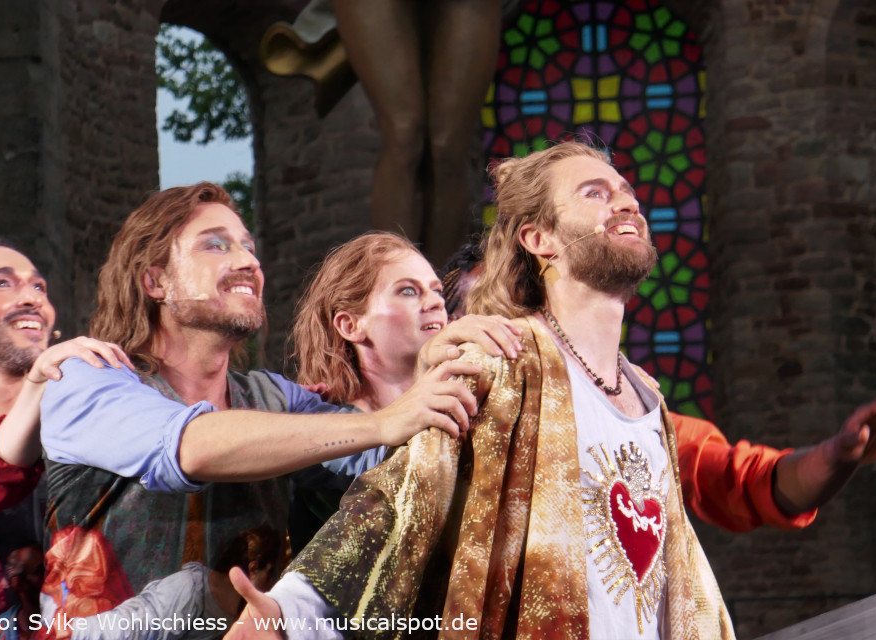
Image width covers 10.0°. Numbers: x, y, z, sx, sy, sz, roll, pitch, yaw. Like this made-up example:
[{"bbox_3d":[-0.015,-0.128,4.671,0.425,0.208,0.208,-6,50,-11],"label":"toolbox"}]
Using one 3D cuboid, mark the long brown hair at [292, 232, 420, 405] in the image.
[{"bbox_3d":[-0.144,-0.001,9.100,0.230,0.310,0.200,-10,-9,33],"label":"long brown hair"}]

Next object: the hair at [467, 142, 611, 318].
[{"bbox_3d":[0.172,-0.150,8.400,0.240,0.290,0.200,-17,-13,32],"label":"hair"}]

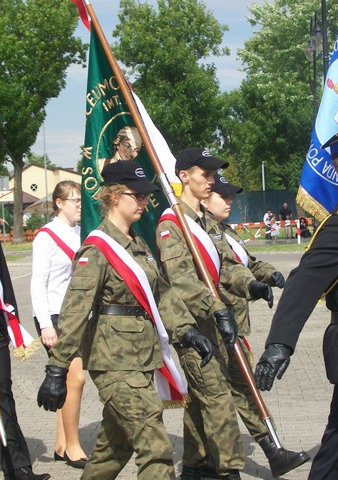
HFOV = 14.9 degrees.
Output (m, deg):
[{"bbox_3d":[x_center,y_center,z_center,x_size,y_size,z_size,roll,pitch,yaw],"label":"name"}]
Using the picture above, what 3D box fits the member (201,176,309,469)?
[{"bbox_3d":[0.444,0.471,7.220,0.750,1.680,0.550,-2,1,27],"label":"member"}]

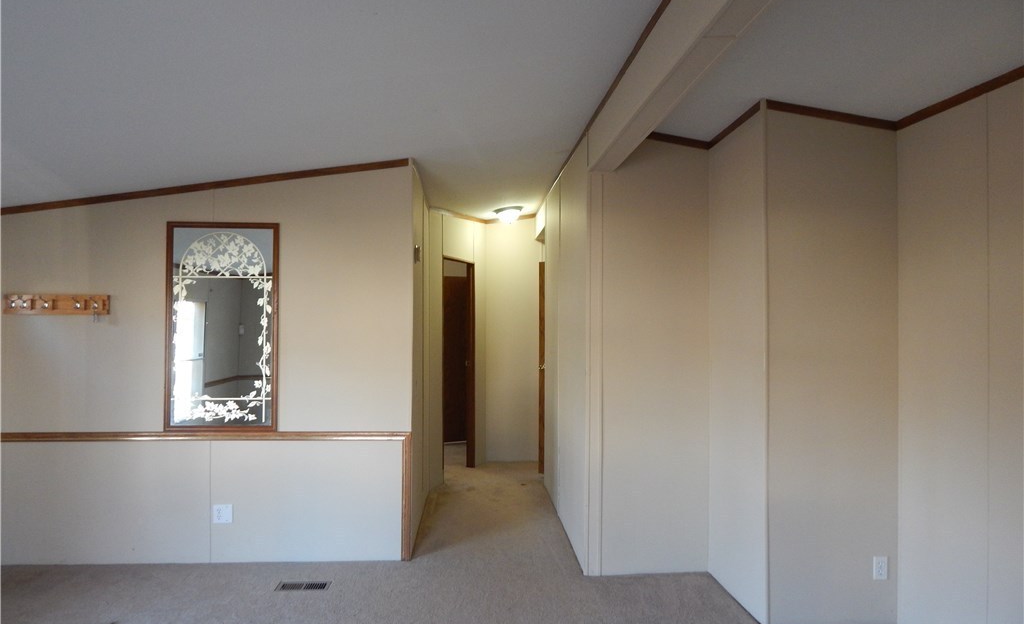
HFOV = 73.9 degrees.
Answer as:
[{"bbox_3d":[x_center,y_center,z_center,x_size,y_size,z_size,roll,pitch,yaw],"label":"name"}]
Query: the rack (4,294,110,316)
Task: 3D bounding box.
[{"bbox_3d":[-2.723,-0.041,4.061,0.612,0.123,0.070,0,0,-4],"label":"rack"}]

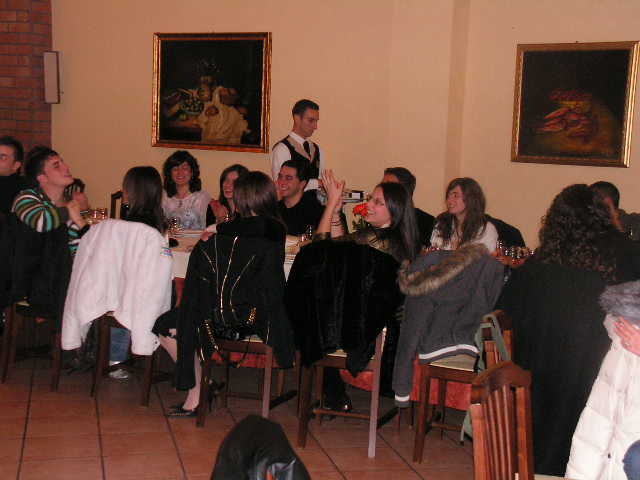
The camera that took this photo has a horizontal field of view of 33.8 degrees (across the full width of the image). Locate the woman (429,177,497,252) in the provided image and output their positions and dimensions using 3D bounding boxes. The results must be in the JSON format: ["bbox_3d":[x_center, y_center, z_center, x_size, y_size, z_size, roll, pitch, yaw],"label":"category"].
[{"bbox_3d":[0.793,0.247,6.343,0.460,1.240,0.720,5,7,27],"label":"woman"}]

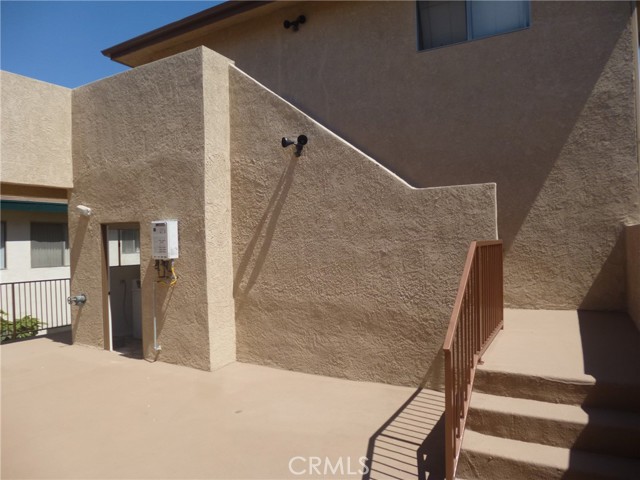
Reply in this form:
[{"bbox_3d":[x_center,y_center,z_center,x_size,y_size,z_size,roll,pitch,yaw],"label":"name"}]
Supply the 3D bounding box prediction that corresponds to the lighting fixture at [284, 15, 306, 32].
[{"bbox_3d":[-0.401,-3.546,7.270,0.360,0.240,0.200,-1,0,30],"label":"lighting fixture"}]

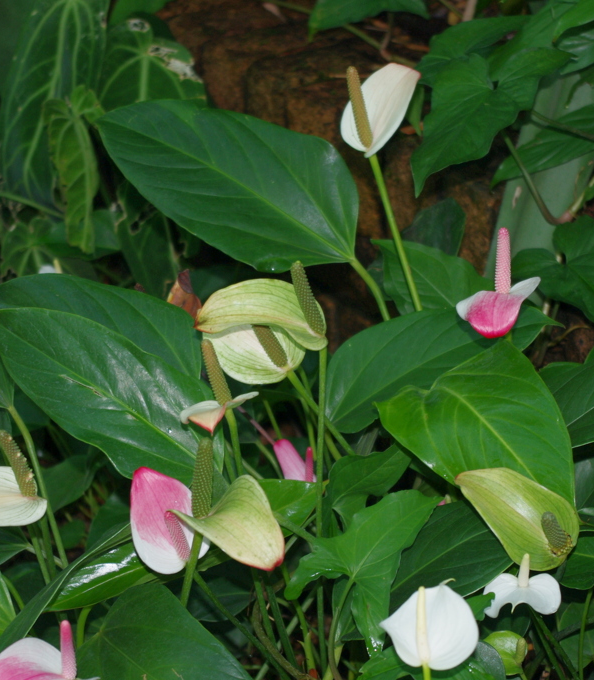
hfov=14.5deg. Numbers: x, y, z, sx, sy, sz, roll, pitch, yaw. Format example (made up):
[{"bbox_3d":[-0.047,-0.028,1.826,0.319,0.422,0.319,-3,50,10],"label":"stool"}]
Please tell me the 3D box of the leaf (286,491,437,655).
[{"bbox_3d":[0.077,0.199,2.120,0.115,0.045,0.150,35,72,21],"label":"leaf"}]

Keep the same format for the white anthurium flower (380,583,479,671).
[{"bbox_3d":[0.098,0.211,1.720,0.074,0.068,0.040,0,26,0],"label":"white anthurium flower"}]

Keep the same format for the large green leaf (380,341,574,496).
[{"bbox_3d":[0.188,0.102,2.120,0.135,0.050,0.190,-32,66,-20],"label":"large green leaf"}]

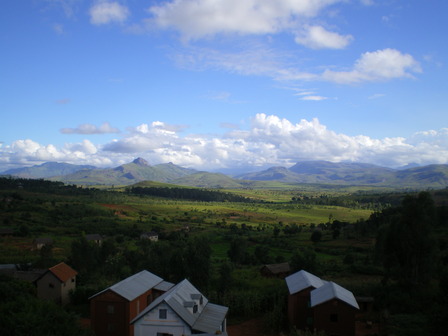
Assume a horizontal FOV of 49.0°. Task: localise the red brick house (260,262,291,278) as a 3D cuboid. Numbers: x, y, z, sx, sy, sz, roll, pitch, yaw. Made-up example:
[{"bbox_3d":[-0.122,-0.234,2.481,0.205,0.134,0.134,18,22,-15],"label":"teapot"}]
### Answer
[{"bbox_3d":[11.826,23.342,113.000,5.700,3.200,4.200,1,-1,-34],"label":"red brick house"}]

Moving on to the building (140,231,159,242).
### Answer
[{"bbox_3d":[-31.052,28.409,205.000,6.000,4.600,4.600,1,-2,-37],"label":"building"}]

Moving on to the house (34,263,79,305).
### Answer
[{"bbox_3d":[-30.069,20.675,88.800,5.250,6.100,7.500,0,-1,2],"label":"house"}]

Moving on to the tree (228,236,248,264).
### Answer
[{"bbox_3d":[3.979,22.644,135.000,5.400,7.500,5.200,0,-1,0],"label":"tree"}]

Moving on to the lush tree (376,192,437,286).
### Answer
[{"bbox_3d":[35.242,13.794,95.000,11.300,17.800,10.500,0,-1,0],"label":"lush tree"}]

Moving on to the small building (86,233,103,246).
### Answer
[{"bbox_3d":[-50.833,27.904,193.000,5.900,5.000,4.300,0,-1,-19],"label":"small building"}]

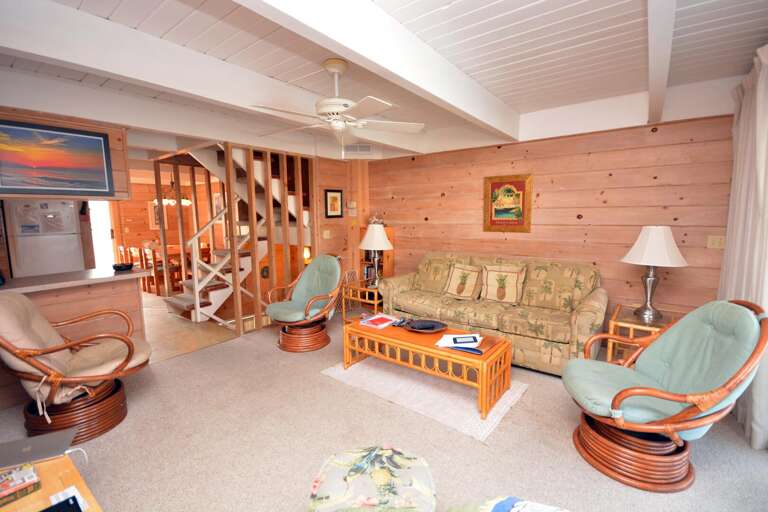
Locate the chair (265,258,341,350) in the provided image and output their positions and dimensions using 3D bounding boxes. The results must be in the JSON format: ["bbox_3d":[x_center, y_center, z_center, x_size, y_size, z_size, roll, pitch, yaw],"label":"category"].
[{"bbox_3d":[-0.826,0.484,3.438,0.686,0.921,0.845,5,9,36],"label":"chair"}]

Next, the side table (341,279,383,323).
[{"bbox_3d":[-0.135,0.605,4.185,0.485,0.478,0.623,5,9,35],"label":"side table"}]

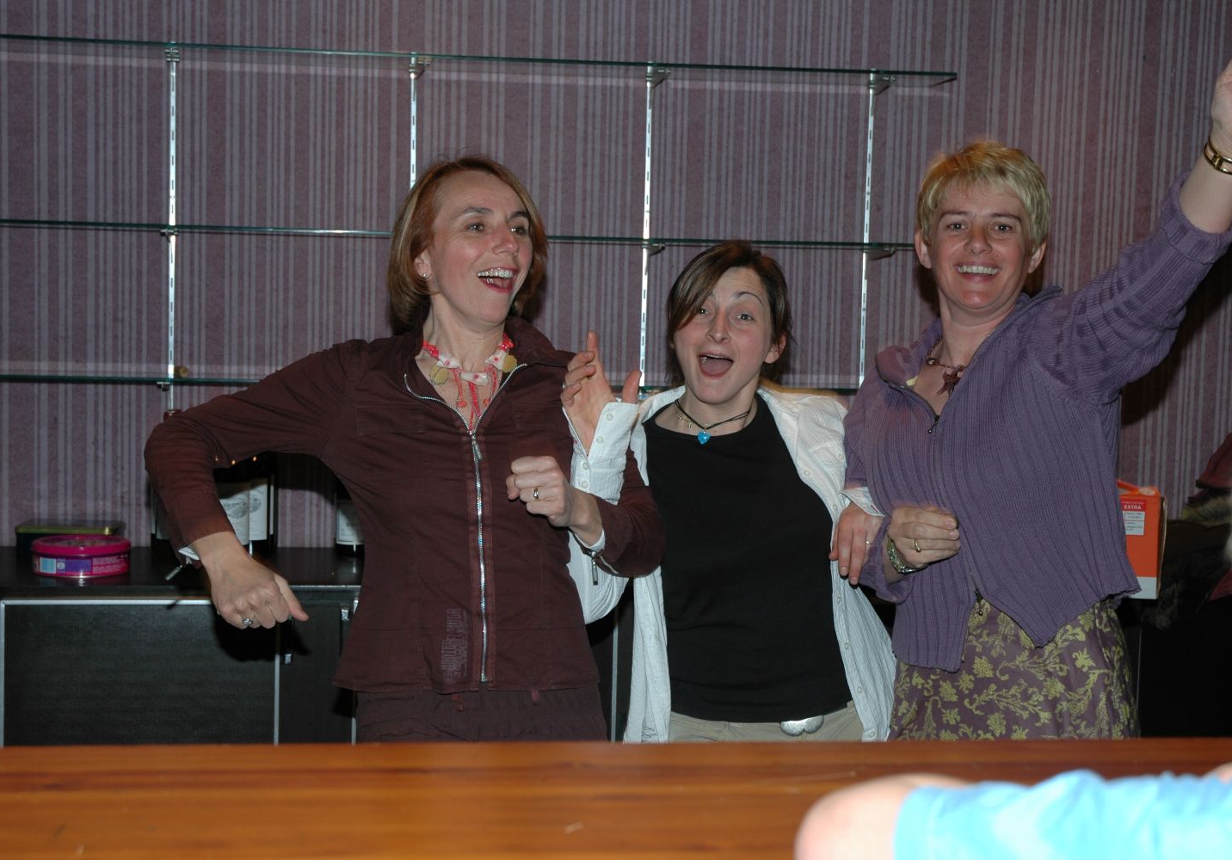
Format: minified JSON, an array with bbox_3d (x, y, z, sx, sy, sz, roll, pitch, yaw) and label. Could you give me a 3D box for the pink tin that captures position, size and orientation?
[{"bbox_3d":[-1.034,0.245,3.965,0.185,0.054,0.185,1,5,0],"label":"pink tin"}]

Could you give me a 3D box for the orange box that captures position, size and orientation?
[{"bbox_3d":[1.012,0.217,4.053,0.121,0.216,0.101,2,5,9],"label":"orange box"}]

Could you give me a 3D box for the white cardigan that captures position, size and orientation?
[{"bbox_3d":[0.150,0.235,2.859,0.450,0.600,0.350,2,5,2],"label":"white cardigan"}]

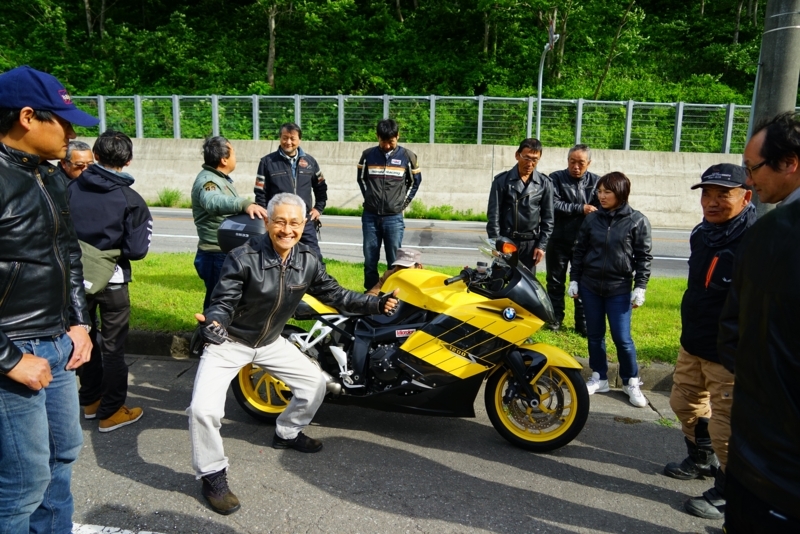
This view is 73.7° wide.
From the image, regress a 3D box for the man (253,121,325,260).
[{"bbox_3d":[-0.944,-0.348,4.600,0.600,1.730,0.360,-1,9,-15],"label":"man"}]

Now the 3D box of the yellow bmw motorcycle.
[{"bbox_3d":[0.005,0.442,3.155,2.150,1.200,0.850,3,9,10],"label":"yellow bmw motorcycle"}]

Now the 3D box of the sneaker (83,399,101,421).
[{"bbox_3d":[-1.910,0.881,3.490,0.105,0.112,0.285,4,9,16],"label":"sneaker"}]

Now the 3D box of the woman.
[{"bbox_3d":[1.502,0.147,3.753,0.540,1.610,0.360,5,10,24],"label":"woman"}]

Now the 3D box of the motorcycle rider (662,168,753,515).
[{"bbox_3d":[1.570,0.333,2.553,0.450,1.620,0.520,-4,10,-28],"label":"motorcycle rider"}]

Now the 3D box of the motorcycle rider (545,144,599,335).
[{"bbox_3d":[1.467,-0.218,4.552,0.550,1.640,0.380,3,9,14],"label":"motorcycle rider"}]

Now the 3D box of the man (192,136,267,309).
[{"bbox_3d":[-1.276,-0.058,3.970,0.580,1.760,0.520,0,9,-7],"label":"man"}]

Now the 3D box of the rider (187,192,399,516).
[{"bbox_3d":[-0.530,0.352,2.690,1.050,1.470,0.680,-3,10,-22],"label":"rider"}]

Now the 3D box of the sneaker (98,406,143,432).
[{"bbox_3d":[-1.739,0.911,3.319,0.105,0.112,0.285,7,11,34],"label":"sneaker"}]

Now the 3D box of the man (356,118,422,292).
[{"bbox_3d":[-0.095,-0.334,4.420,0.560,1.730,0.340,2,9,7],"label":"man"}]

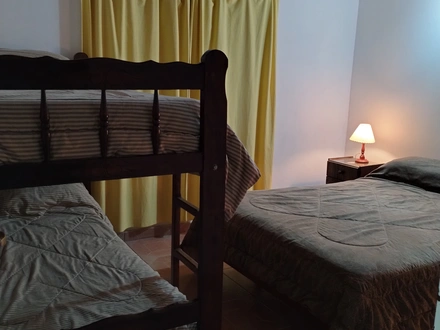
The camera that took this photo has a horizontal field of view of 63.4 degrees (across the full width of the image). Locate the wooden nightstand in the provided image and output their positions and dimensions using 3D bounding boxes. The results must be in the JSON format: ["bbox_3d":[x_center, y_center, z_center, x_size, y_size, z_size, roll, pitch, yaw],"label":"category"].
[{"bbox_3d":[1.446,0.233,3.863,0.397,0.530,0.381,-6,13,-31],"label":"wooden nightstand"}]

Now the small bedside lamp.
[{"bbox_3d":[1.529,-0.231,3.800,0.254,0.410,0.254,-6,13,-31],"label":"small bedside lamp"}]

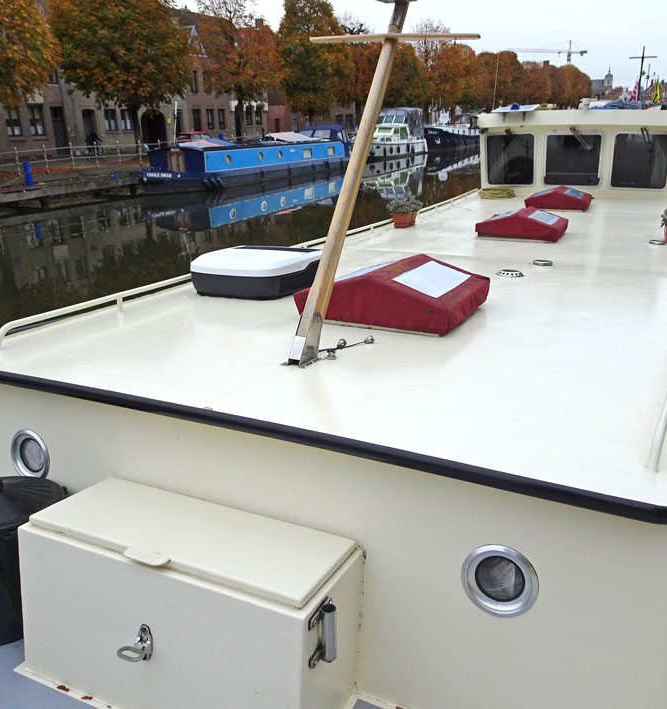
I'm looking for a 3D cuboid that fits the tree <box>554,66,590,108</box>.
[{"bbox_3d":[51.411,-56.632,141.833,7.600,11.043,7.600,11,23,27],"label":"tree"}]

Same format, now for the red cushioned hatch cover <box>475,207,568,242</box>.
[{"bbox_3d":[2.145,-1.474,7.387,0.858,0.267,0.963,9,20,24],"label":"red cushioned hatch cover"}]

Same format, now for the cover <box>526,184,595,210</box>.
[{"bbox_3d":[3.469,-2.405,10.079,0.858,0.267,0.963,9,22,24],"label":"cover"}]

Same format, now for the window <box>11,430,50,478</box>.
[{"bbox_3d":[-1.200,0.401,2.587,0.212,0.212,0.040,9,11,23],"label":"window"}]

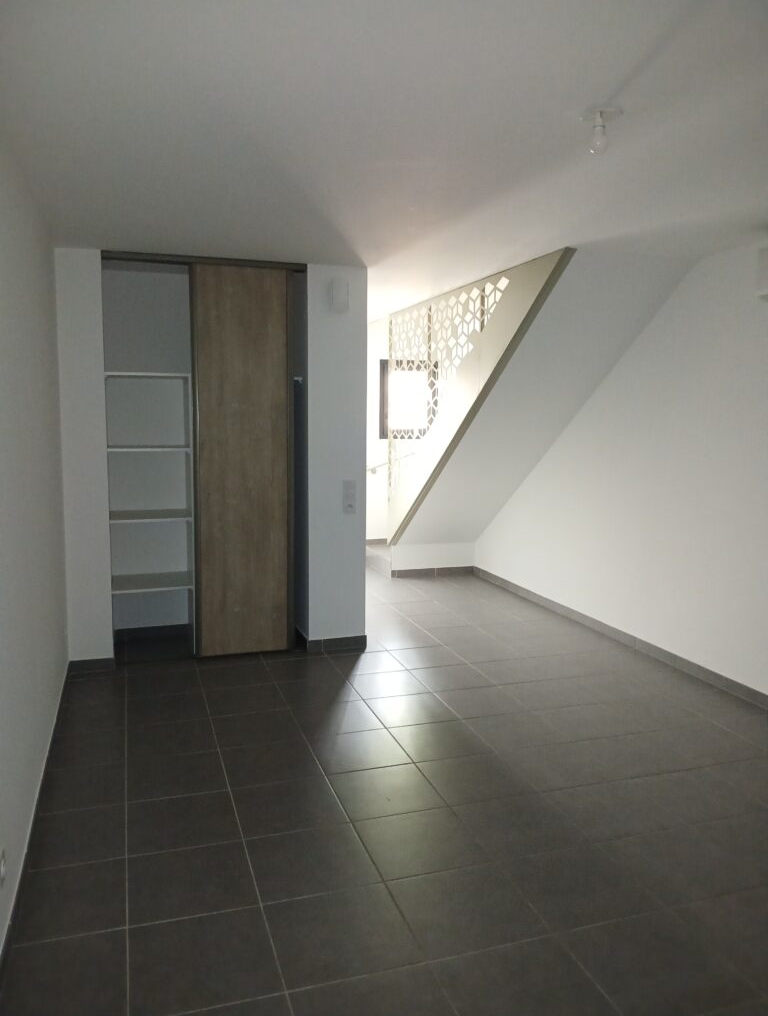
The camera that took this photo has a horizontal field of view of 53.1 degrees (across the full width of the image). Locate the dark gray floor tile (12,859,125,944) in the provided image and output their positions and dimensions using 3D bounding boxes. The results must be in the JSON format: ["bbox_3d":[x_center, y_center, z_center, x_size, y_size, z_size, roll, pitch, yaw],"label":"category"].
[{"bbox_3d":[-1.002,1.273,2.483,0.321,0.012,0.404,-1,7,-18],"label":"dark gray floor tile"}]

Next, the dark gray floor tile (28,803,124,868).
[{"bbox_3d":[-1.128,1.226,2.864,0.321,0.012,0.404,-1,7,-18],"label":"dark gray floor tile"}]

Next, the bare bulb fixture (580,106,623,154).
[{"bbox_3d":[0.683,-1.179,2.425,0.125,0.120,0.125,1,7,0],"label":"bare bulb fixture"}]

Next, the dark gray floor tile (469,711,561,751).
[{"bbox_3d":[0.660,1.119,3.852,0.405,0.012,0.405,-2,7,-18],"label":"dark gray floor tile"}]

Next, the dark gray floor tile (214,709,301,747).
[{"bbox_3d":[-0.649,1.126,3.920,0.414,0.010,0.414,-2,7,-18],"label":"dark gray floor tile"}]

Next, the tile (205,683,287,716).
[{"bbox_3d":[-0.759,1.061,4.235,0.405,0.012,0.405,-2,7,-18],"label":"tile"}]

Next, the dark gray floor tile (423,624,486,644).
[{"bbox_3d":[0.578,0.978,5.793,0.430,0.010,0.430,-2,7,-18],"label":"dark gray floor tile"}]

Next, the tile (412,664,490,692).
[{"bbox_3d":[0.410,1.028,4.614,0.405,0.012,0.405,-2,7,-18],"label":"tile"}]

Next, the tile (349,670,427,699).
[{"bbox_3d":[0.021,1.044,4.510,0.412,0.012,0.404,-1,7,-18],"label":"tile"}]

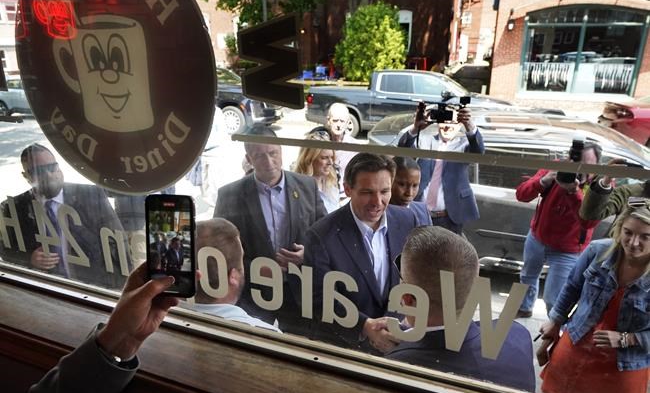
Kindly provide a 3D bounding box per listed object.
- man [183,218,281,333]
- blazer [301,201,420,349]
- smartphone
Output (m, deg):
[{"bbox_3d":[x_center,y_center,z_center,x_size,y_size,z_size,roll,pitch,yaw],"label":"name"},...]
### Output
[{"bbox_3d":[-0.340,0.846,1.626,0.550,1.680,0.420,7,21,19],"label":"man"},{"bbox_3d":[0.160,0.417,1.909,0.550,0.770,0.380,-11,22,-28],"label":"blazer"},{"bbox_3d":[-0.231,0.073,0.650,0.073,0.151,0.009,-1,5,14],"label":"smartphone"}]

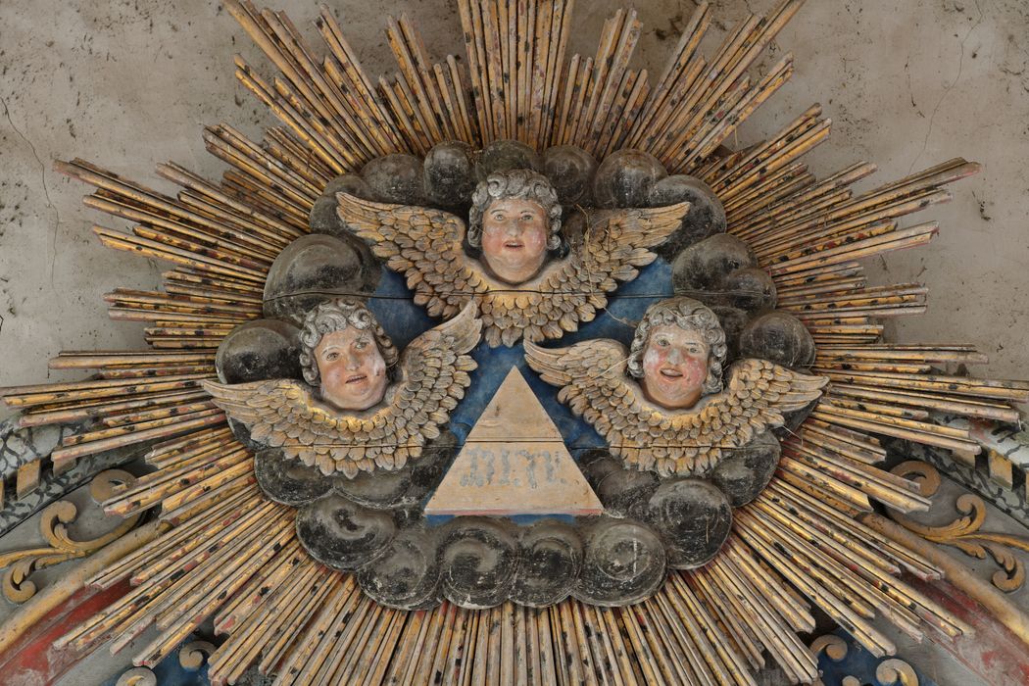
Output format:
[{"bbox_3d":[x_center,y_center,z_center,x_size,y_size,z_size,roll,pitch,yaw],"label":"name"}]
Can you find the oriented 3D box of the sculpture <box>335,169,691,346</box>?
[{"bbox_3d":[-0.004,-0.162,9.320,0.639,0.323,0.160,0,-20,0],"label":"sculpture"}]

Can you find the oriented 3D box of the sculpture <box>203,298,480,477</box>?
[{"bbox_3d":[-0.297,0.071,9.250,0.513,0.321,0.160,-11,-20,-4],"label":"sculpture"}]

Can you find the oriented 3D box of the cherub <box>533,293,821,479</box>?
[{"bbox_3d":[0.288,0.070,9.250,0.548,0.323,0.160,6,-20,2],"label":"cherub"}]

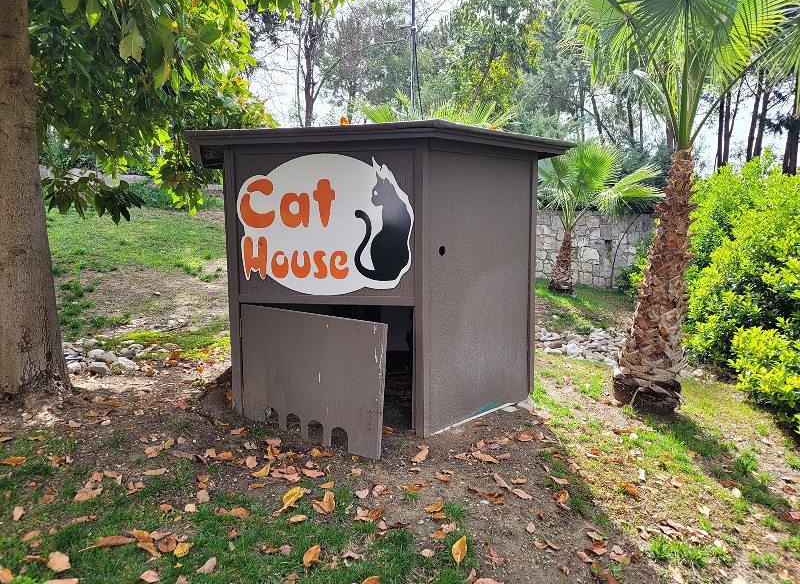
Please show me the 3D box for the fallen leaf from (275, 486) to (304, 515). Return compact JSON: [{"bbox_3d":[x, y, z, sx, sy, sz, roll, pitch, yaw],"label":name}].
[{"bbox_3d":[-0.575,1.085,3.126,0.085,0.045,0.206,4,27,38],"label":"fallen leaf"}]

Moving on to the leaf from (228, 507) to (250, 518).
[{"bbox_3d":[-0.757,1.040,2.834,0.098,0.030,0.059,3,9,6],"label":"leaf"}]

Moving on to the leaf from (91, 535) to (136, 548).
[{"bbox_3d":[-1.360,1.184,2.851,0.195,0.030,0.065,-2,6,-13],"label":"leaf"}]

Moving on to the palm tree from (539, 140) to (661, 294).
[{"bbox_3d":[3.623,-1.443,11.800,2.700,3.000,2.600,0,5,0],"label":"palm tree"}]

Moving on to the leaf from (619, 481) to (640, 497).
[{"bbox_3d":[1.303,1.116,3.404,0.055,0.035,0.157,-3,16,-25],"label":"leaf"}]

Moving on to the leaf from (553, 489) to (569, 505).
[{"bbox_3d":[0.878,1.119,3.288,0.078,0.045,0.080,0,6,0],"label":"leaf"}]

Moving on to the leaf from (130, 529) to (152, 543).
[{"bbox_3d":[-1.124,1.058,2.612,0.104,0.030,0.040,4,9,13],"label":"leaf"}]

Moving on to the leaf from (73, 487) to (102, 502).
[{"bbox_3d":[-1.744,1.130,3.354,0.165,0.035,0.070,-4,7,-30],"label":"leaf"}]

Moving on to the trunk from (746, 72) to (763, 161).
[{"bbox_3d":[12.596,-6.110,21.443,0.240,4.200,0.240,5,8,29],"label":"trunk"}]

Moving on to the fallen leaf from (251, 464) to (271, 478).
[{"bbox_3d":[-0.757,0.974,3.261,0.067,0.030,0.121,10,11,39],"label":"fallen leaf"}]

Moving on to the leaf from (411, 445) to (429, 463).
[{"bbox_3d":[0.116,0.962,3.579,0.059,0.030,0.150,8,10,31],"label":"leaf"}]

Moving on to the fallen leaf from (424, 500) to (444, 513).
[{"bbox_3d":[0.183,1.140,3.194,0.105,0.030,0.060,-3,7,-25],"label":"fallen leaf"}]

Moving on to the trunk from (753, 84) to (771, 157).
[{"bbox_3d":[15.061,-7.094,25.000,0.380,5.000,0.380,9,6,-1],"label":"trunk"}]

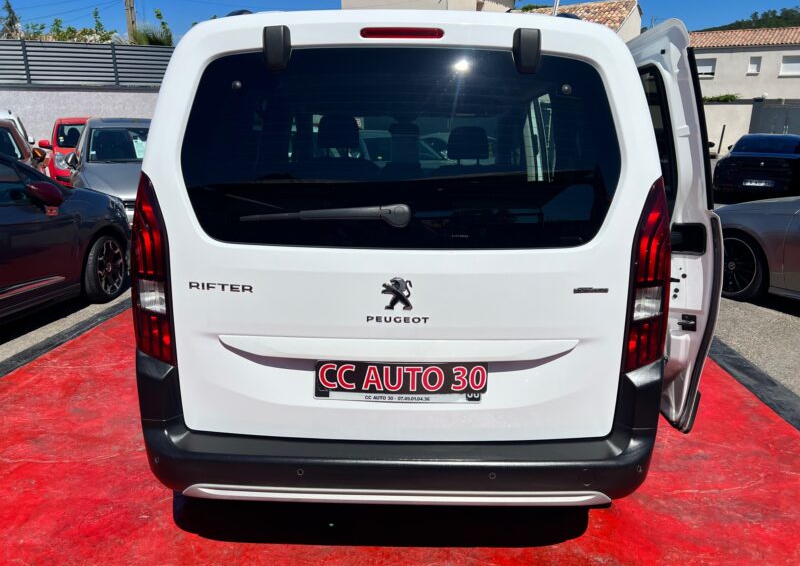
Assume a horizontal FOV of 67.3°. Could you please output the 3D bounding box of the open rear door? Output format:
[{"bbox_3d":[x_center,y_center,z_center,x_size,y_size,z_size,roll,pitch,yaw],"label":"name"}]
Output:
[{"bbox_3d":[0.948,-0.241,2.428,0.280,1.400,0.980,1,15,1],"label":"open rear door"}]

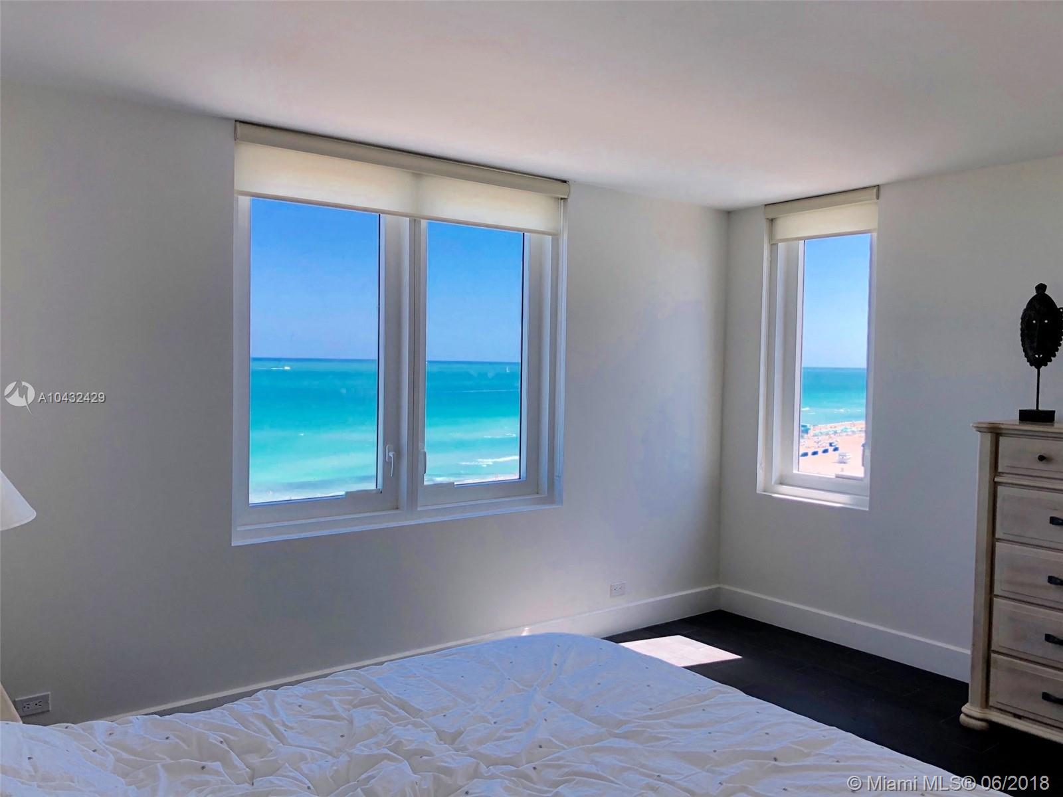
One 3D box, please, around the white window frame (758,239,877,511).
[{"bbox_3d":[1.618,-0.170,4.842,0.120,1.500,0.721,-1,3,-38],"label":"white window frame"}]

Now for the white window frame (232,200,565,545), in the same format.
[{"bbox_3d":[-0.538,-0.170,4.008,1.728,1.500,0.120,-1,3,-38],"label":"white window frame"}]

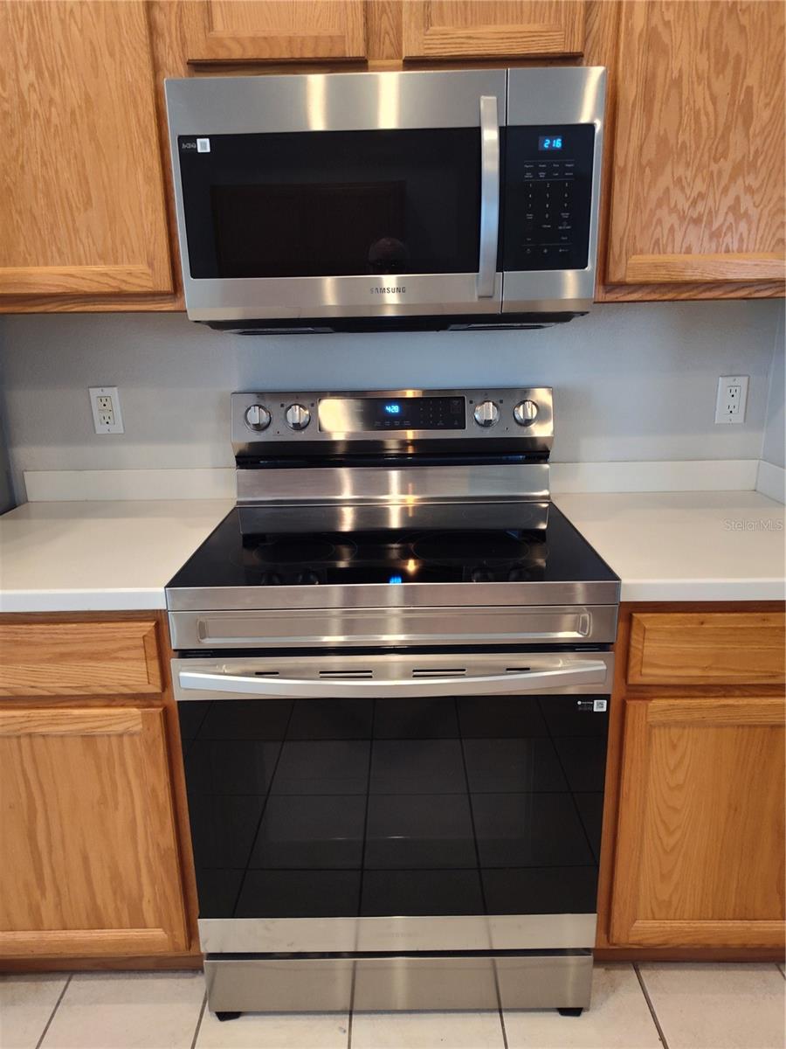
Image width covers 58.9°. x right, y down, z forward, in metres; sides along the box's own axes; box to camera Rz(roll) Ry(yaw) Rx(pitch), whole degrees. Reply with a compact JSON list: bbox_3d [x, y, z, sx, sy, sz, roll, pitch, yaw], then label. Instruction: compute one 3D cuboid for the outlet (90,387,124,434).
[{"bbox_3d":[-0.708,-0.281,1.723,0.071,0.115,0.009,-1,16,1],"label":"outlet"}]

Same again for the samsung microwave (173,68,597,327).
[{"bbox_3d":[-0.008,-0.618,1.420,0.759,0.425,0.403,-1,16,1],"label":"samsung microwave"}]

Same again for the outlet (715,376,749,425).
[{"bbox_3d":[0.831,-0.304,1.707,0.071,0.115,0.009,-1,16,1],"label":"outlet"}]

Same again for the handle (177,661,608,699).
[{"bbox_3d":[0.001,0.261,1.157,0.720,0.033,0.055,-1,16,1],"label":"handle"}]

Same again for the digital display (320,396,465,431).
[{"bbox_3d":[-0.002,-0.260,1.645,0.342,0.081,0.015,-1,-1,1],"label":"digital display"}]

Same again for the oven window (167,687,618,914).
[{"bbox_3d":[0.006,0.518,1.264,0.745,0.462,0.020,-1,16,1],"label":"oven window"}]

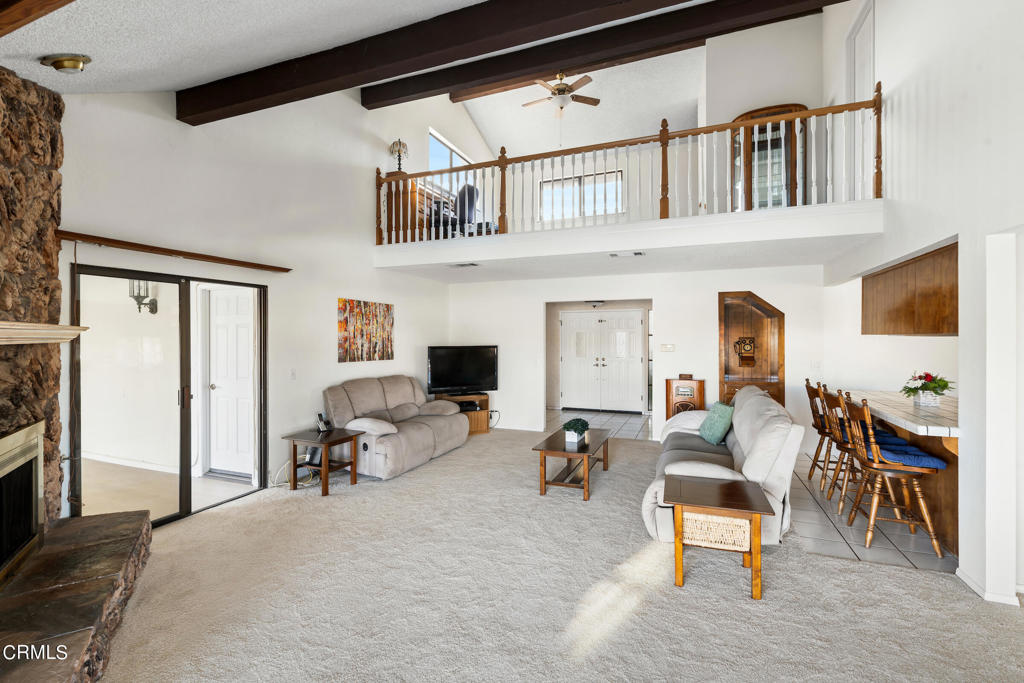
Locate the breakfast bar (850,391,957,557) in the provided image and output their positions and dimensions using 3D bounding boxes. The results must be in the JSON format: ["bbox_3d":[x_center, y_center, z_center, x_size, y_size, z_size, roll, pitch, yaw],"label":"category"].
[{"bbox_3d":[3.405,1.015,3.619,0.780,0.915,2.130,0,0,22],"label":"breakfast bar"}]

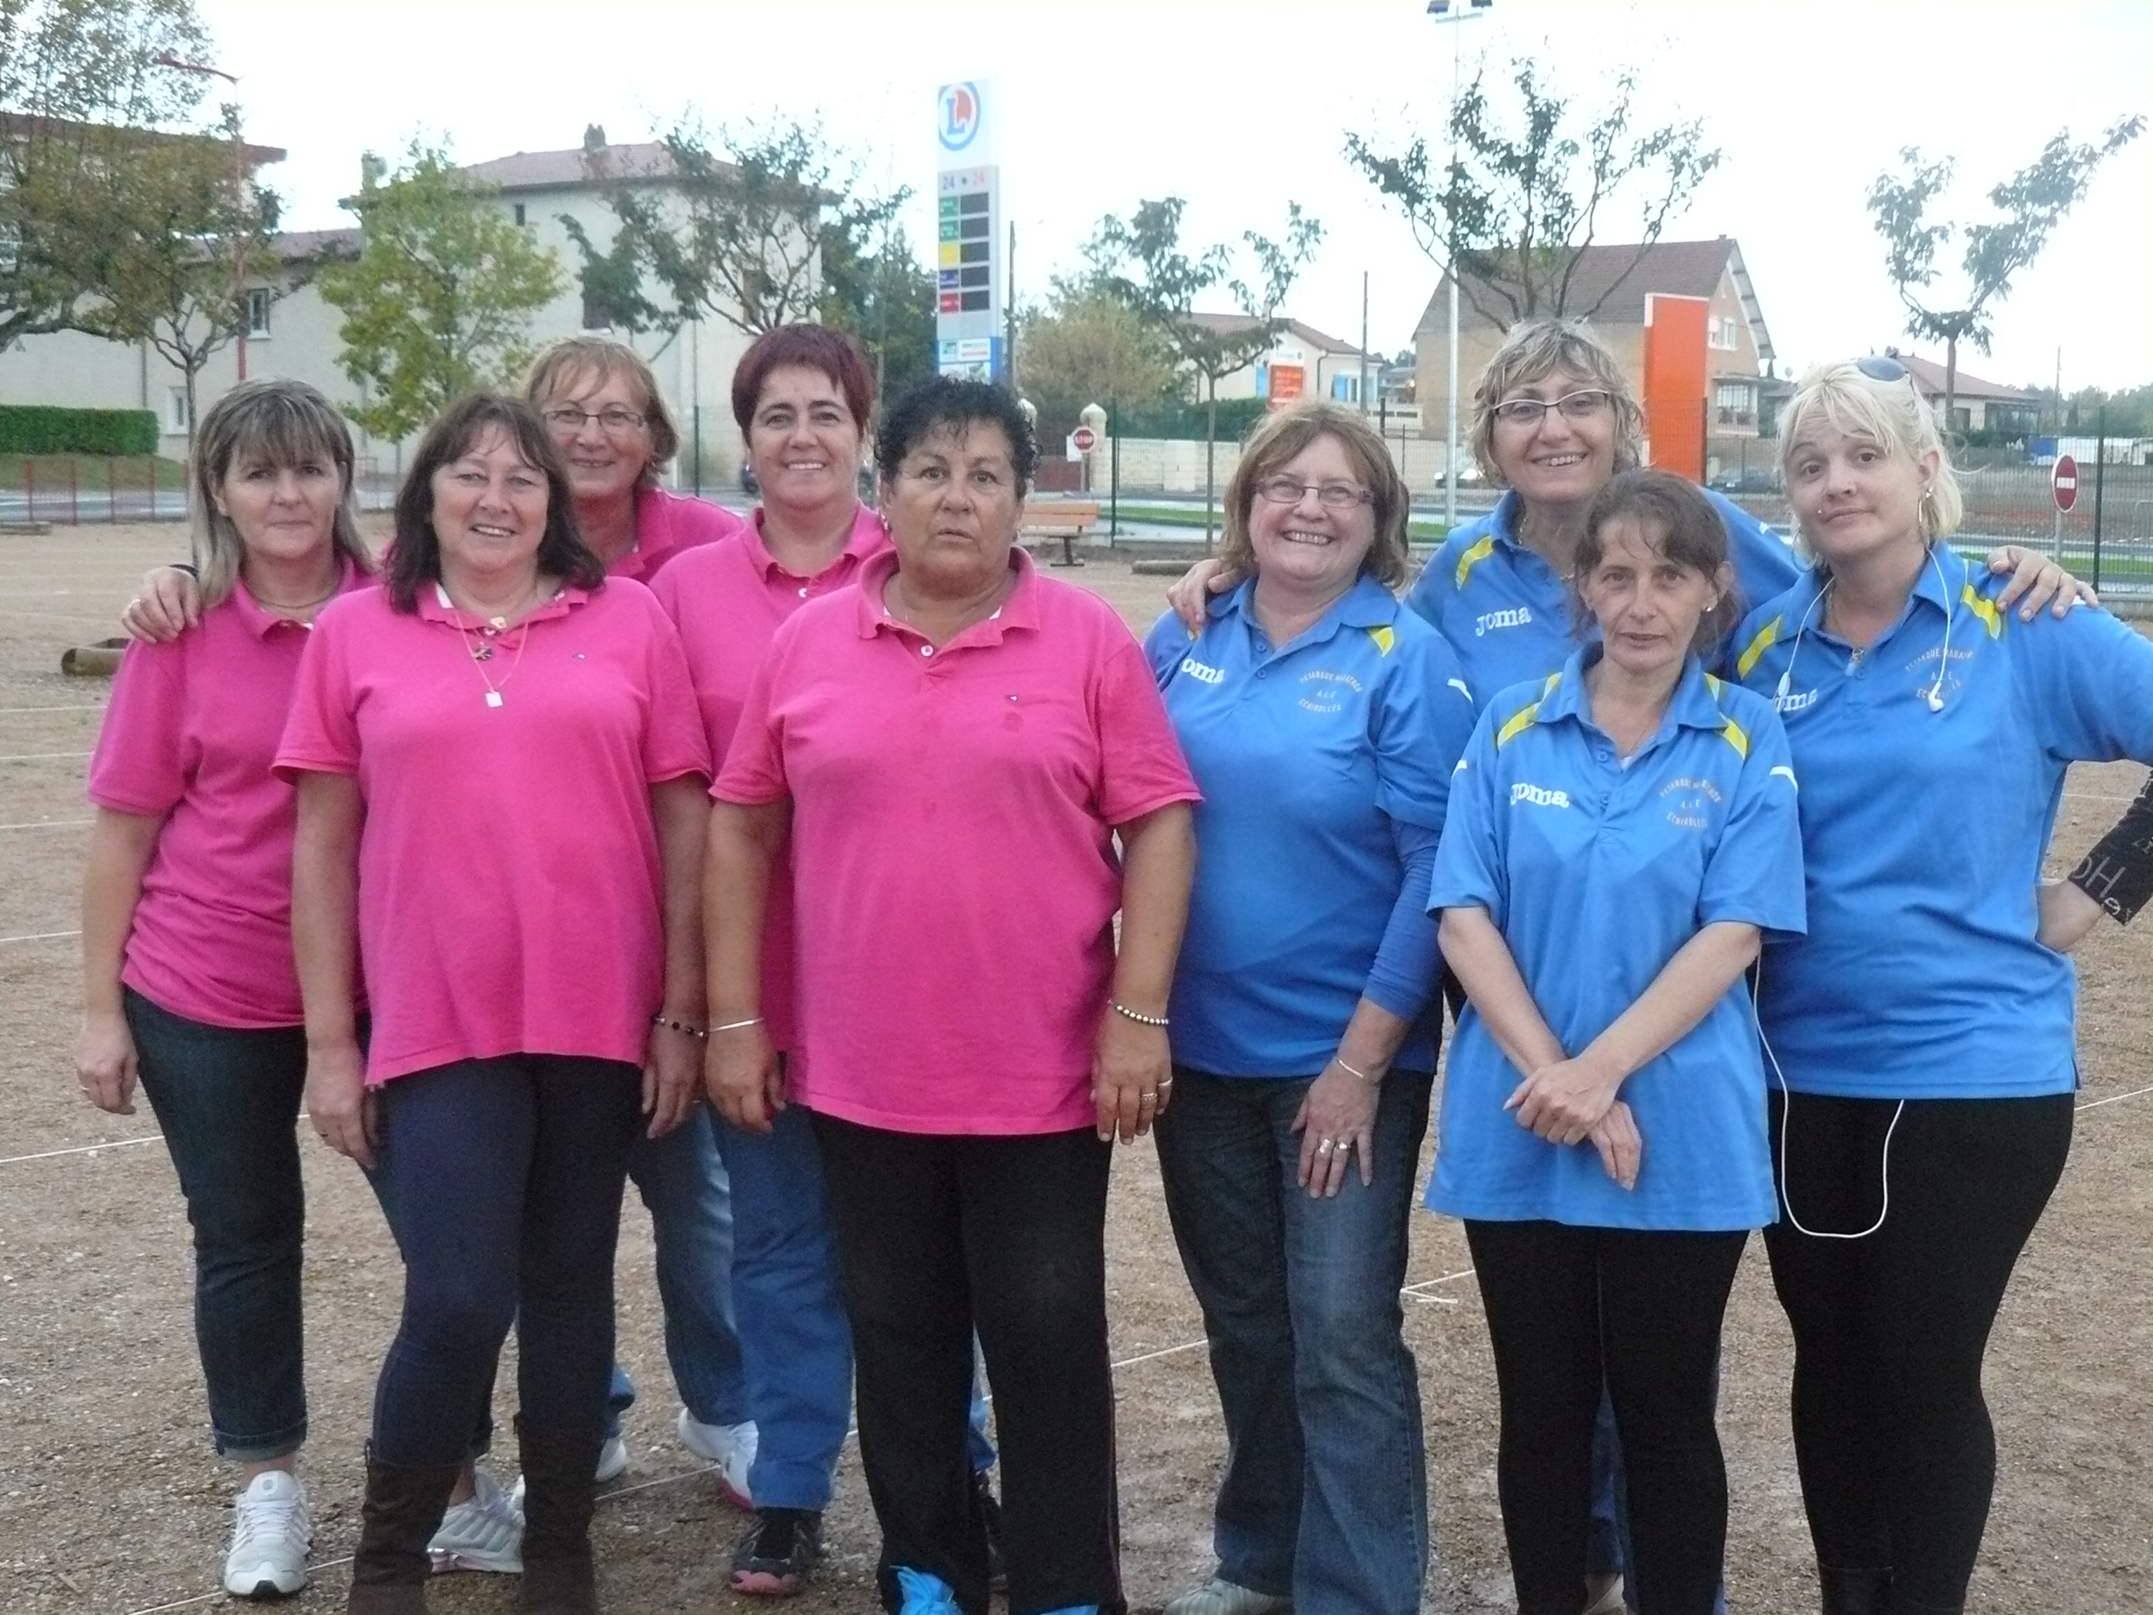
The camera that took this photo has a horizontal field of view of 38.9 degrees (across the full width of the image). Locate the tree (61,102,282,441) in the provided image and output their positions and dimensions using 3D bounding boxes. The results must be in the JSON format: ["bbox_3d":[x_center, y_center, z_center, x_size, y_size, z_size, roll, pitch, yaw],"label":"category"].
[{"bbox_3d":[-10.696,-5.565,36.095,2.750,5.500,2.750,0,7,0],"label":"tree"}]

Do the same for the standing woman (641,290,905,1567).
[{"bbox_3d":[-0.342,0.207,4.124,0.490,1.670,0.360,0,7,-4],"label":"standing woman"}]

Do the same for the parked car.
[{"bbox_3d":[27.595,-13.248,125.313,4.200,1.470,1.750,-6,9,-43],"label":"parked car"}]

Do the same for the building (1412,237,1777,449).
[{"bbox_3d":[23.311,-19.845,136.611,13.900,10.400,8.600,5,8,34],"label":"building"}]

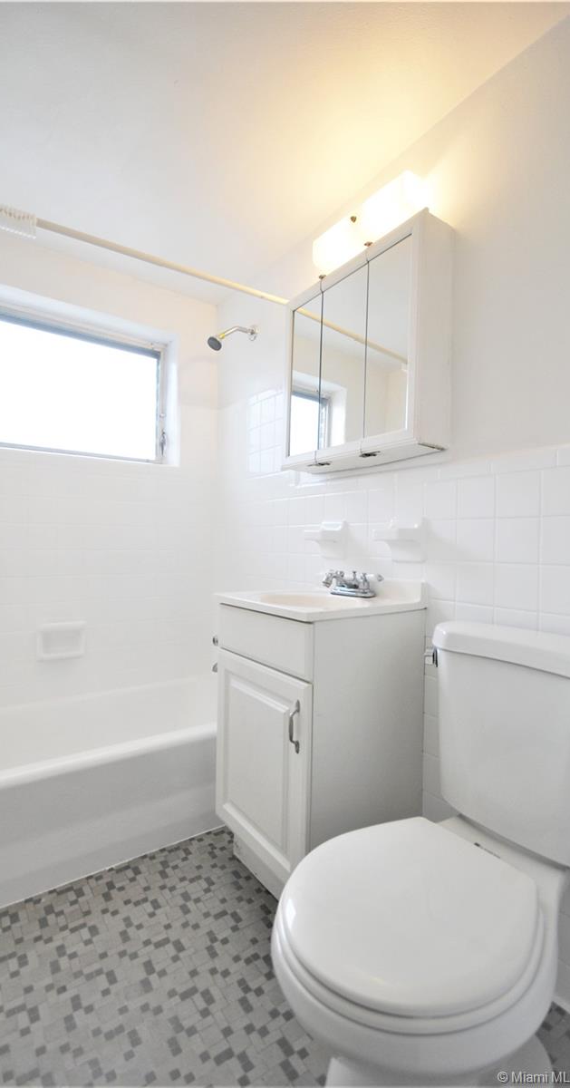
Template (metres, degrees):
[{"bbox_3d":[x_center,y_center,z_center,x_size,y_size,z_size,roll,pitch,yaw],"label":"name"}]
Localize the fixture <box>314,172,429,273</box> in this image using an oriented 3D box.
[{"bbox_3d":[0.258,-0.992,1.447,0.100,0.106,0.412,1,0,-35],"label":"fixture"}]

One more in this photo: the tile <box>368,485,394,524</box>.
[{"bbox_3d":[0.311,-0.123,1.459,0.010,0.108,0.108,1,0,-36],"label":"tile"}]

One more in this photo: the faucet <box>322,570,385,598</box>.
[{"bbox_3d":[0.184,0.121,1.418,0.143,0.082,0.240,1,0,-35],"label":"faucet"}]

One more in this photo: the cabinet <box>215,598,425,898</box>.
[{"bbox_3d":[0.087,0.590,1.379,0.425,0.841,0.484,1,0,-36],"label":"cabinet"}]

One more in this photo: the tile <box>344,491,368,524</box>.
[{"bbox_3d":[0.245,-0.122,1.538,0.009,0.108,0.108,1,0,-35],"label":"tile"}]

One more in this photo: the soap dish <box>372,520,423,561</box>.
[{"bbox_3d":[0.336,-0.013,1.340,0.088,0.125,0.120,1,0,-36],"label":"soap dish"}]

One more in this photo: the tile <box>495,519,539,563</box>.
[{"bbox_3d":[0.561,-0.008,1.092,0.009,0.108,0.108,1,0,-35],"label":"tile"}]

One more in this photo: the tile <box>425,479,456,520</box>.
[{"bbox_3d":[0.440,-0.120,1.282,0.010,0.108,0.108,1,0,-36],"label":"tile"}]

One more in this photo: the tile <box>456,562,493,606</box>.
[{"bbox_3d":[0.500,0.100,1.194,0.010,0.108,0.108,1,0,-36],"label":"tile"}]

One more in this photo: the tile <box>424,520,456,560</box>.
[{"bbox_3d":[0.439,-0.012,1.274,0.009,0.107,0.107,1,0,-36],"label":"tile"}]

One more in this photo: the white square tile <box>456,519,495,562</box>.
[{"bbox_3d":[0.501,-0.010,1.189,0.009,0.107,0.107,1,0,-36],"label":"white square tile"}]

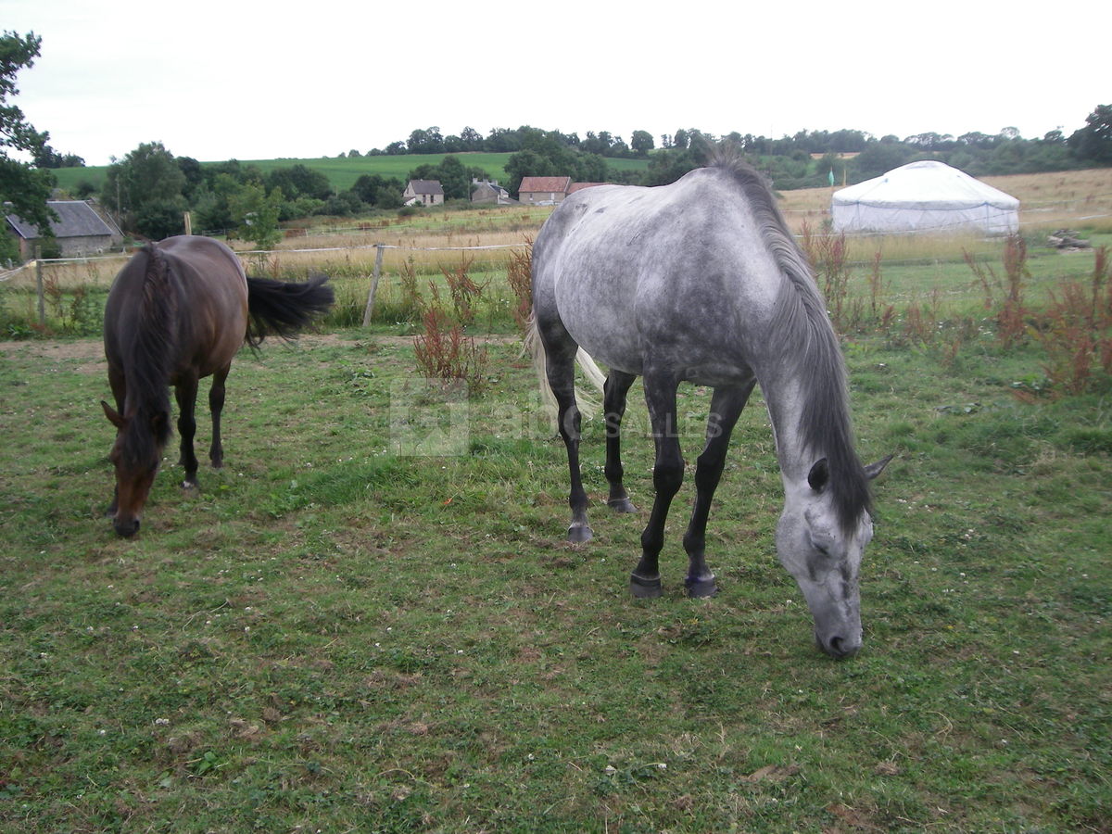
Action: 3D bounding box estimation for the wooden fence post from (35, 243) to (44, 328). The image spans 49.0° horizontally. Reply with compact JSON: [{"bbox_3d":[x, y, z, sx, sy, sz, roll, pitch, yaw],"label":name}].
[{"bbox_3d":[-7.266,-1.839,17.208,0.080,1.131,0.080,0,9,0],"label":"wooden fence post"}]

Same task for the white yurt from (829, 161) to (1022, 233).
[{"bbox_3d":[13.803,-8.131,45.571,6.750,2.810,6.750,7,12,36],"label":"white yurt"}]

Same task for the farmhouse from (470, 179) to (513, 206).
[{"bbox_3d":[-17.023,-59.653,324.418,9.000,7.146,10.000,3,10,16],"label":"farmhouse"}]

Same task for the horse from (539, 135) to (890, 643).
[{"bbox_3d":[0.462,-0.182,4.930,0.679,1.680,2.217,-4,11,-23],"label":"horse"}]

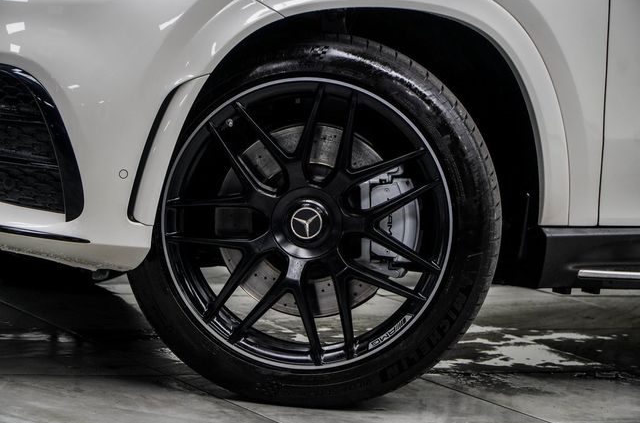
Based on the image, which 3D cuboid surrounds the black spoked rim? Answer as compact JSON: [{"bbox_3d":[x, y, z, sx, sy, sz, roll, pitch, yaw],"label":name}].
[{"bbox_3d":[-0.013,0.016,4.589,0.590,0.590,0.245,0,4,7],"label":"black spoked rim"}]

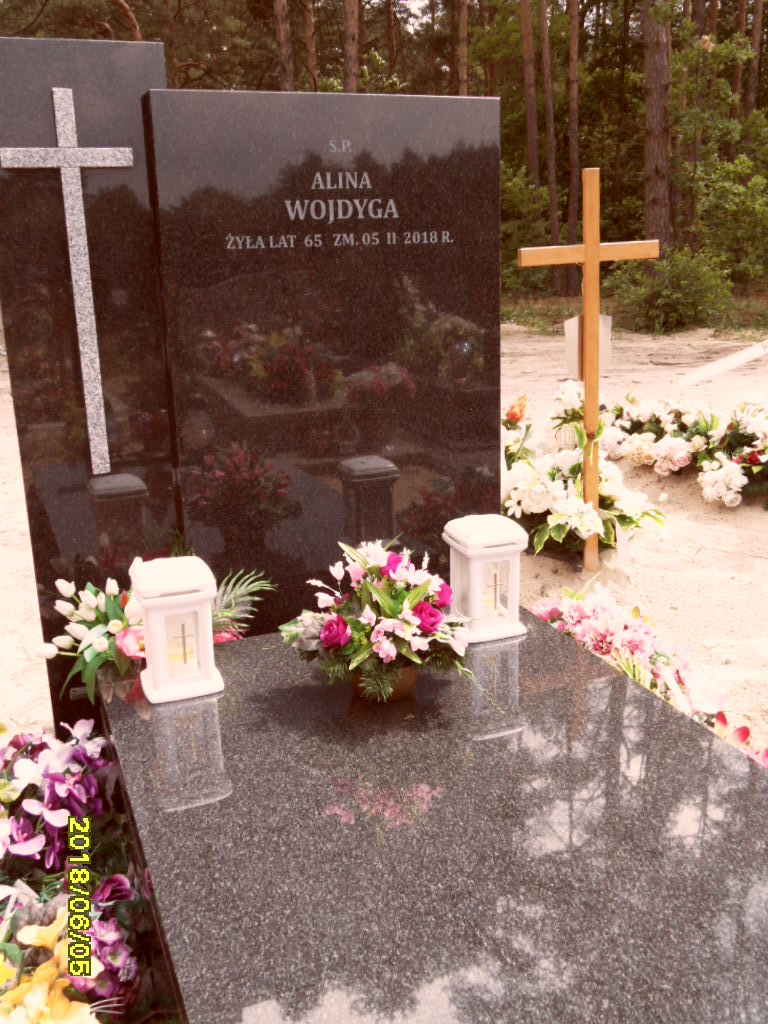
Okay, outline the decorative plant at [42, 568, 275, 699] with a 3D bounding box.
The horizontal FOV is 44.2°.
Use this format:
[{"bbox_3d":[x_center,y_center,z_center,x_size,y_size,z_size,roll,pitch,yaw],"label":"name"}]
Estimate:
[{"bbox_3d":[-0.474,0.270,2.040,0.487,0.235,0.235,-8,17,-21],"label":"decorative plant"}]

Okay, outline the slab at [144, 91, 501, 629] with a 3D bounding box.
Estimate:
[{"bbox_3d":[-0.099,-0.318,2.172,0.777,1.170,0.093,-8,17,-21],"label":"slab"}]

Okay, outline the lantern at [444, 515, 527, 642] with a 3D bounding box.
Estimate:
[{"bbox_3d":[0.234,0.138,2.182,0.151,0.270,0.150,-8,17,-21],"label":"lantern"}]

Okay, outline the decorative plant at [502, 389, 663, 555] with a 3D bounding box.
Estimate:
[{"bbox_3d":[0.871,-0.187,4.297,0.713,0.609,0.574,-8,17,-21],"label":"decorative plant"}]

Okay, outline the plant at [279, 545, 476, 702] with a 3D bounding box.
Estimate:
[{"bbox_3d":[-0.019,0.220,1.877,0.357,0.291,0.304,-8,17,-21],"label":"plant"}]

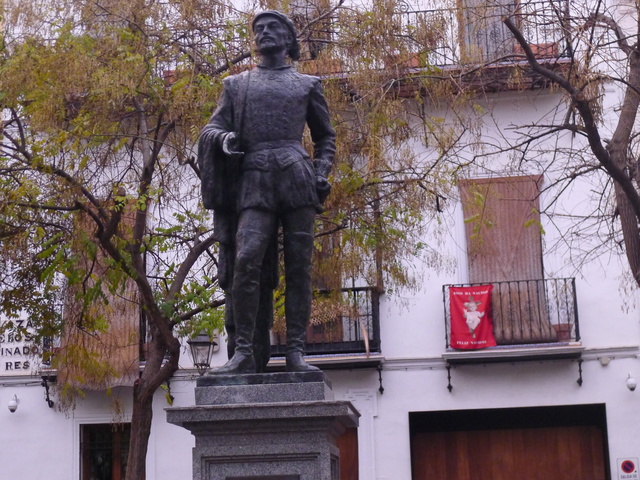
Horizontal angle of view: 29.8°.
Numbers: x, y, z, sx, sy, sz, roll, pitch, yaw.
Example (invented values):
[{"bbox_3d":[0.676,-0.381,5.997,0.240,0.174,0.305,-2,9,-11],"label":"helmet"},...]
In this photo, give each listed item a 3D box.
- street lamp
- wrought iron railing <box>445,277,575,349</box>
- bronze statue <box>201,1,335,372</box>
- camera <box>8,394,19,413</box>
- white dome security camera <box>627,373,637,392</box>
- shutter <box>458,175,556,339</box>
[{"bbox_3d":[-1.827,1.763,18.802,0.450,0.710,0.450,-3,-11,6],"label":"street lamp"},{"bbox_3d":[2.967,1.157,18.669,2.060,1.000,0.460,-3,-11,6],"label":"wrought iron railing"},{"bbox_3d":[-0.323,-0.311,7.250,0.820,2.220,0.700,-3,-11,5],"label":"bronze statue"},{"bbox_3d":[-4.952,2.641,19.415,0.150,0.280,0.290,-3,-11,6],"label":"camera"},{"bbox_3d":[4.759,2.177,18.362,0.150,0.290,0.290,-3,-11,6],"label":"white dome security camera"},{"bbox_3d":[2.952,0.316,18.970,1.380,2.680,0.200,-3,-11,6],"label":"shutter"}]

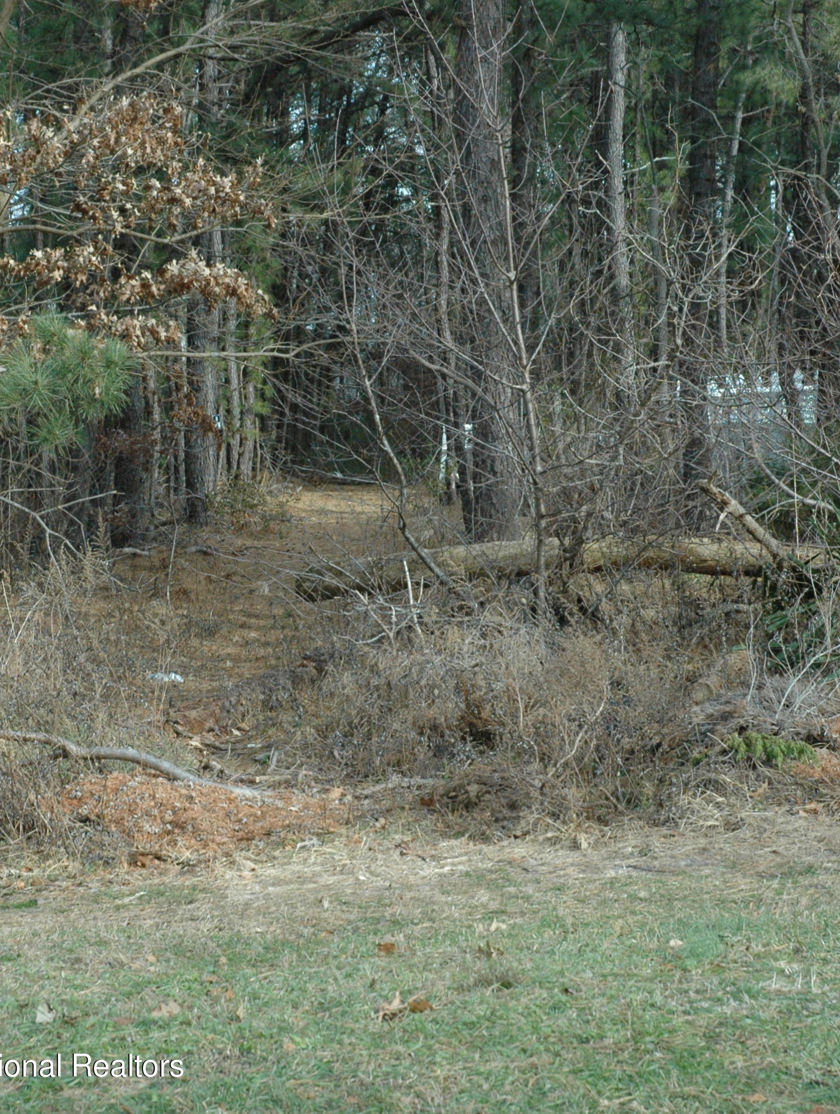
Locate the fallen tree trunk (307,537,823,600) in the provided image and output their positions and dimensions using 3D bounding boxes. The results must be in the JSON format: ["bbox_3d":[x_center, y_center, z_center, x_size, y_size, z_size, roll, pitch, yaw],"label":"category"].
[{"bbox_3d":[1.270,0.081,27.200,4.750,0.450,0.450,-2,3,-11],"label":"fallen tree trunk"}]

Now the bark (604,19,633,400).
[{"bbox_3d":[2.326,-4.100,36.000,0.260,4.400,0.250,-2,3,0],"label":"bark"}]

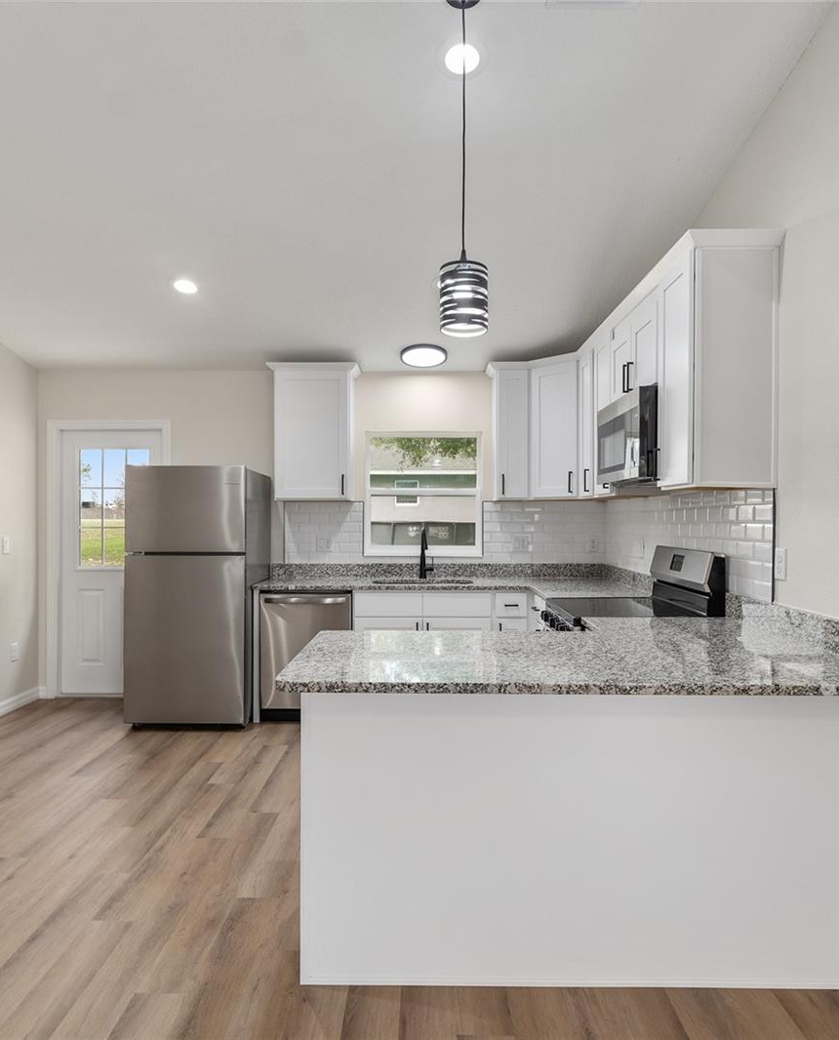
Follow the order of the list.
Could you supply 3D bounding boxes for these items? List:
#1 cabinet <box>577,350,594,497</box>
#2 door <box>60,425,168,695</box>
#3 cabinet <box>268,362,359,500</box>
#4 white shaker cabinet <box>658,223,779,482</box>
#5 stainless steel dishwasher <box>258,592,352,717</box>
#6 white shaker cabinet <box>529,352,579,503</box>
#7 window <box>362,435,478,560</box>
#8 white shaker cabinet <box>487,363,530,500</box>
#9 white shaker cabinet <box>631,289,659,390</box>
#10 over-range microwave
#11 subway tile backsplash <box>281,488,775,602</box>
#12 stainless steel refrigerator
[{"bbox_3d":[1.230,-0.617,4.439,0.368,0.955,0.395,0,0,0],"label":"cabinet"},{"bbox_3d":[-2.371,0.323,5.351,0.810,2.035,0.050,0,0,0],"label":"door"},{"bbox_3d":[-0.757,-0.621,5.056,0.620,0.957,0.390,0,0,0],"label":"cabinet"},{"bbox_3d":[1.221,-0.613,2.862,0.378,0.970,0.422,0,0,0],"label":"white shaker cabinet"},{"bbox_3d":[-0.744,0.901,4.846,0.605,0.855,0.610,0,0,1],"label":"stainless steel dishwasher"},{"bbox_3d":[1.062,-0.624,4.897,0.410,0.960,0.480,0,0,-44],"label":"white shaker cabinet"},{"bbox_3d":[0.033,-0.190,5.280,0.891,0.936,0.080,0,0,0],"label":"window"},{"bbox_3d":[0.648,-0.620,5.022,0.250,0.955,0.335,0,0,1],"label":"white shaker cabinet"},{"bbox_3d":[1.205,-0.812,3.220,0.320,0.400,0.390,0,0,1],"label":"white shaker cabinet"},{"bbox_3d":[1.196,-0.390,3.457,0.431,0.406,0.760,0,0,0],"label":"over-range microwave"},{"bbox_3d":[0.182,0.099,3.995,2.463,0.465,2.510,0,0,0],"label":"subway tile backsplash"},{"bbox_3d":[-1.488,0.490,4.802,0.768,1.680,0.770,0,0,1],"label":"stainless steel refrigerator"}]

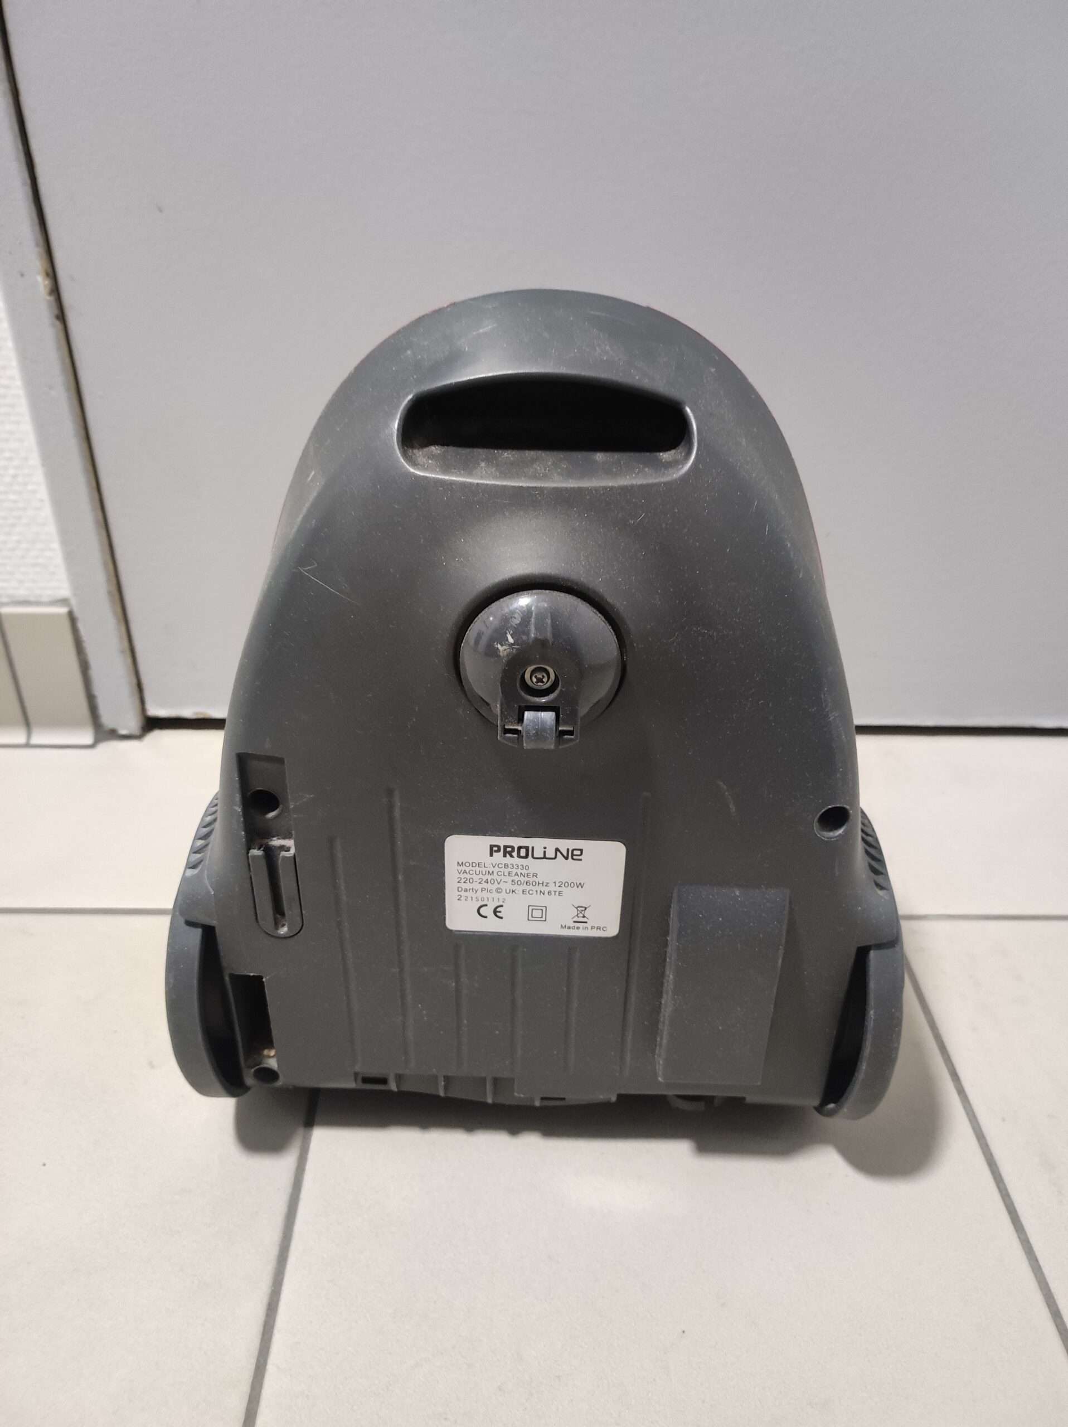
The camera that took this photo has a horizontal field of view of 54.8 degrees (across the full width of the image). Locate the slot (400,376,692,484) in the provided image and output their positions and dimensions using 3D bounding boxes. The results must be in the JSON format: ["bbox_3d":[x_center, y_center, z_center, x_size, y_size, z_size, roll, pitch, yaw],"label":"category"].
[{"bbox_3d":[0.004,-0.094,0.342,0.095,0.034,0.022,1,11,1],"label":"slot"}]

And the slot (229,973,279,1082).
[{"bbox_3d":[-0.118,0.129,0.439,0.015,0.060,0.014,2,28,1],"label":"slot"}]

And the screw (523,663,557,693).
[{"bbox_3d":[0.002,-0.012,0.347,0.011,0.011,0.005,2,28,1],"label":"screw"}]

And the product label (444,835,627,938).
[{"bbox_3d":[0.001,0.066,0.395,0.068,0.045,0.001,2,28,1],"label":"product label"}]

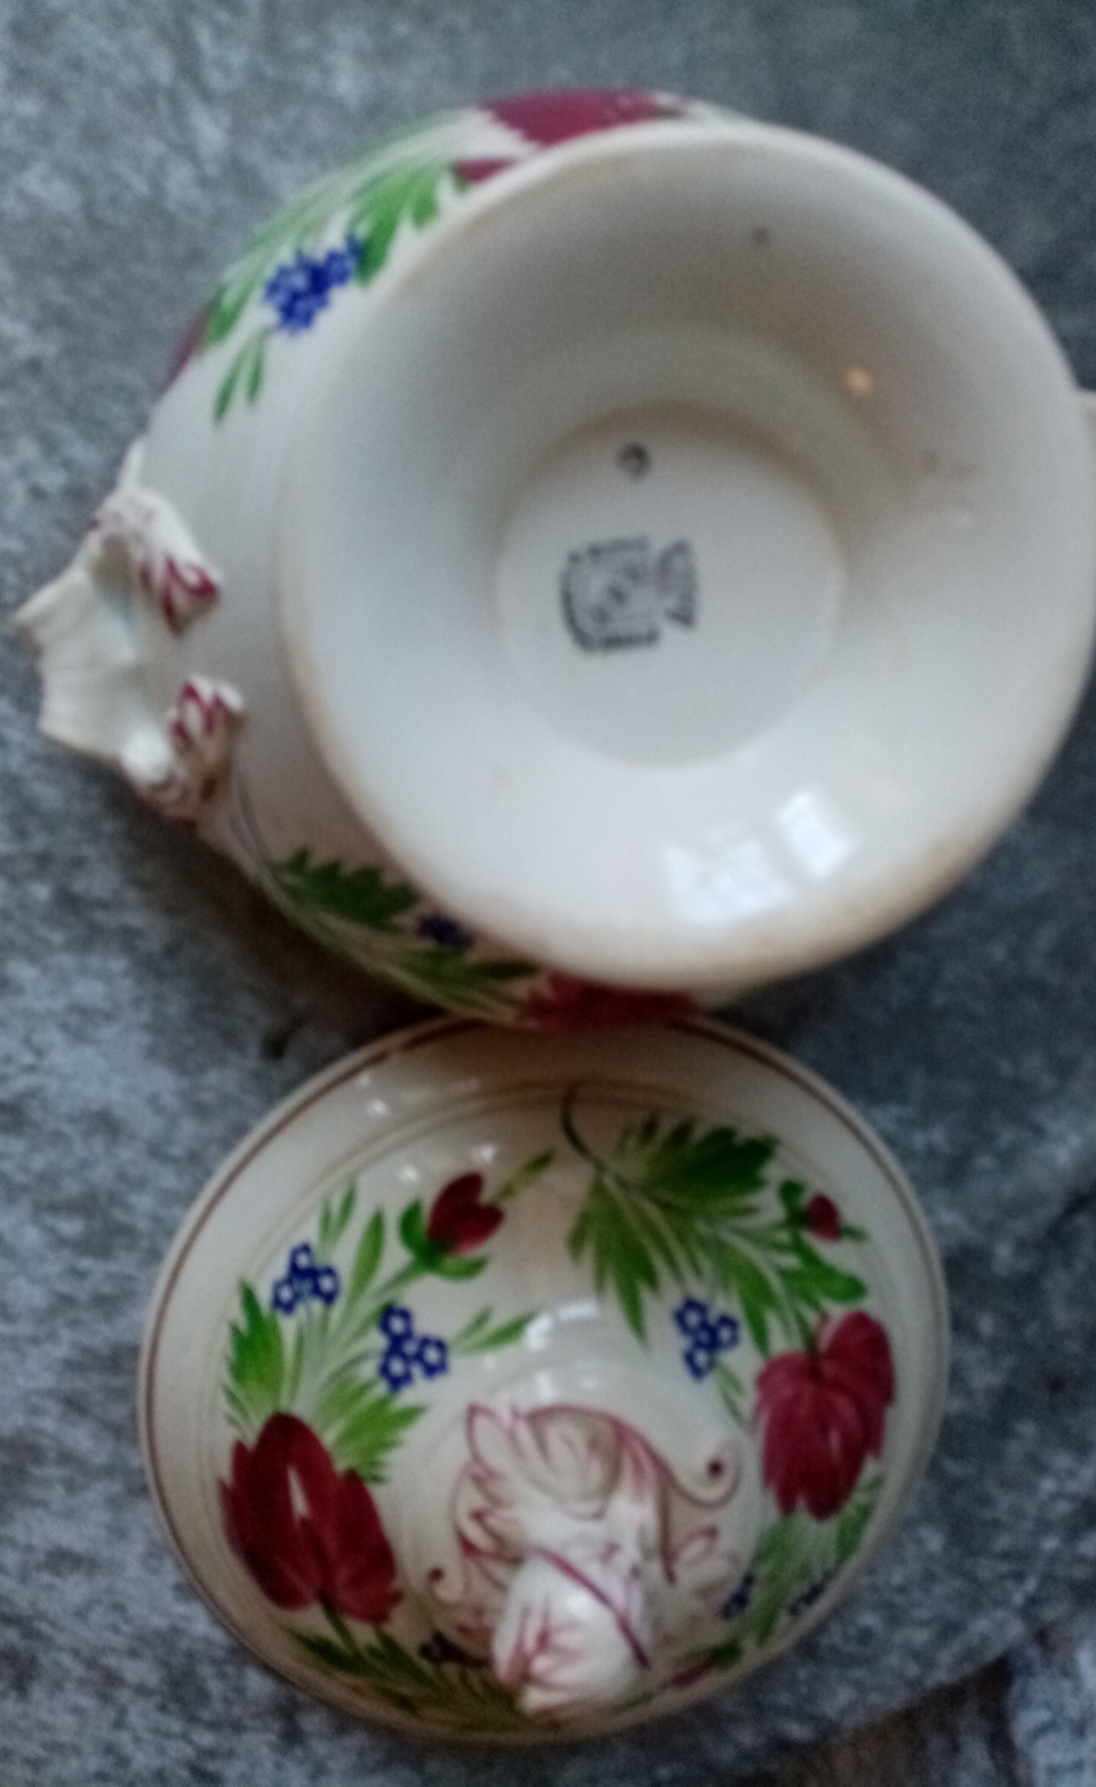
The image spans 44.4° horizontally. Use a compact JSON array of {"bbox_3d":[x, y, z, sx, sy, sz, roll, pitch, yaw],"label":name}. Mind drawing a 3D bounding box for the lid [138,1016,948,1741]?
[{"bbox_3d":[0.009,0.151,0.346,0.230,0.103,0.230,-1,100,-6],"label":"lid"}]

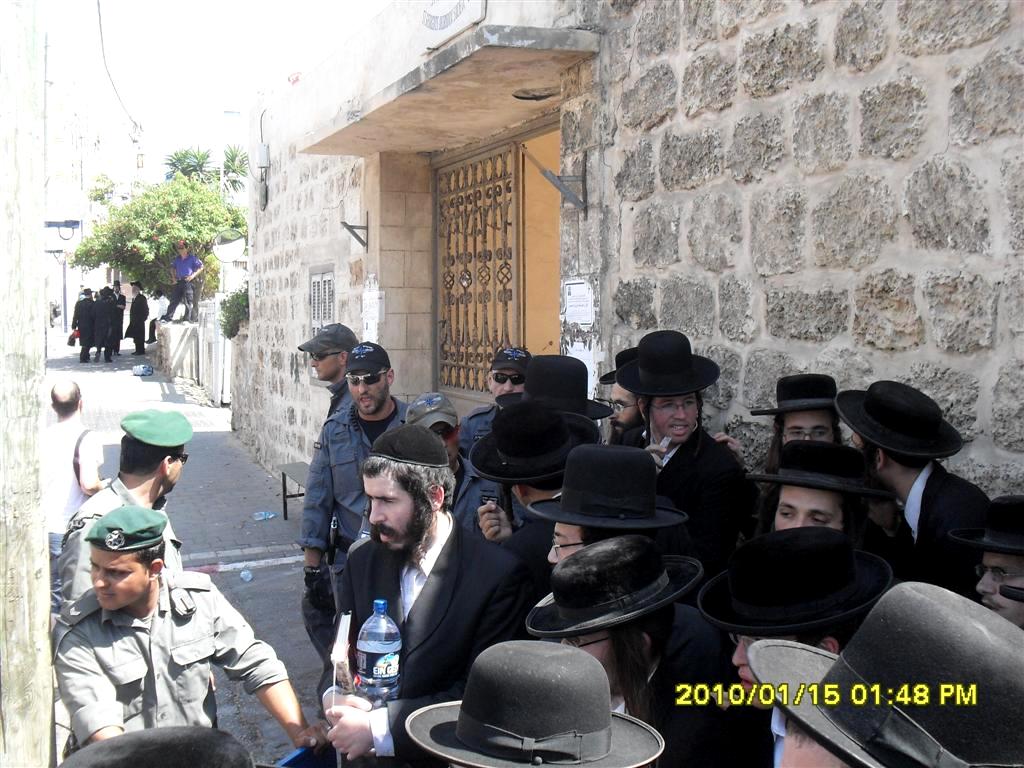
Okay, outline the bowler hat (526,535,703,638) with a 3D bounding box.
[{"bbox_3d":[0.182,0.362,2.162,0.350,0.122,0.320,-16,8,8],"label":"bowler hat"}]

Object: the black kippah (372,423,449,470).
[{"bbox_3d":[-0.226,0.139,2.500,0.180,0.085,0.170,1,9,-37],"label":"black kippah"}]

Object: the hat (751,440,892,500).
[{"bbox_3d":[0.673,0.172,2.428,0.320,0.112,0.345,9,3,37],"label":"hat"}]

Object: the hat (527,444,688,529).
[{"bbox_3d":[0.211,0.212,2.443,0.350,0.142,0.320,2,6,-6],"label":"hat"}]

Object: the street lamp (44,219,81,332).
[{"bbox_3d":[-16.066,-3.825,40.000,1.400,4.100,0.500,-1,5,-11],"label":"street lamp"}]

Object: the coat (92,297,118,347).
[{"bbox_3d":[-10.210,-1.543,28.200,0.580,1.270,0.380,1,5,12],"label":"coat"}]

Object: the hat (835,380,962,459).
[{"bbox_3d":[0.948,0.054,2.708,0.320,0.112,0.345,-7,32,-33],"label":"hat"}]

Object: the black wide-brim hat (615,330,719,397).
[{"bbox_3d":[0.536,-0.075,3.900,0.350,0.140,0.365,-6,23,-6],"label":"black wide-brim hat"}]

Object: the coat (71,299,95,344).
[{"bbox_3d":[-10.763,-1.548,28.300,0.600,1.180,0.380,2,5,23],"label":"coat"}]

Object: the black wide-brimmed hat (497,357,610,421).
[{"bbox_3d":[0.129,-0.002,3.110,0.320,0.145,0.345,7,9,-1],"label":"black wide-brimmed hat"}]

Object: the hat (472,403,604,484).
[{"bbox_3d":[0.050,0.113,2.828,0.345,0.118,0.320,-9,24,4],"label":"hat"}]

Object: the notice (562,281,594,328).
[{"bbox_3d":[0.316,-0.377,5.300,0.010,0.215,0.300,-2,6,-21],"label":"notice"}]

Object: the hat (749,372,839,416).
[{"bbox_3d":[0.870,0.028,3.320,0.330,0.120,0.345,-4,1,17],"label":"hat"}]

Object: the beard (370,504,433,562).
[{"bbox_3d":[-0.231,0.325,2.460,0.110,0.140,0.130,-13,12,-34],"label":"beard"}]

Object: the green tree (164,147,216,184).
[{"bbox_3d":[-10.884,-4.807,38.279,2.000,6.400,2.000,0,5,0],"label":"green tree"}]

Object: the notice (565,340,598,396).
[{"bbox_3d":[0.322,-0.068,5.250,0.010,0.280,0.320,-2,6,-21],"label":"notice"}]

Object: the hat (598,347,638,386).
[{"bbox_3d":[0.513,-0.073,4.450,0.330,0.125,0.310,-12,16,-35],"label":"hat"}]

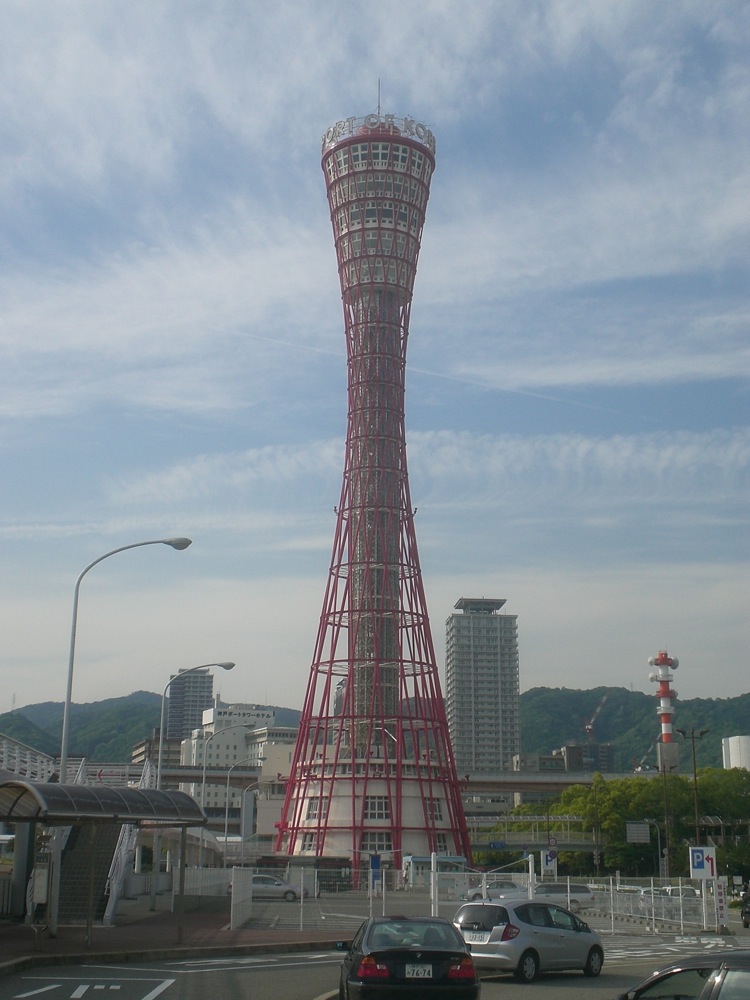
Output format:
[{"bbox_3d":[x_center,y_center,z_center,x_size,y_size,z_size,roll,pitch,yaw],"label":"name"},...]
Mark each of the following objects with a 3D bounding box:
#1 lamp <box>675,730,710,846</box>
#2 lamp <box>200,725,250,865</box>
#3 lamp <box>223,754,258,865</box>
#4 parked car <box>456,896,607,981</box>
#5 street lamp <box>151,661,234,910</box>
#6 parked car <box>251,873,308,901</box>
[{"bbox_3d":[19.440,19.188,89.096,2.025,10.721,0.400,1,-14,0],"label":"lamp"},{"bbox_3d":[-9.523,19.995,95.142,3.284,11.103,0.380,2,-14,-4],"label":"lamp"},{"bbox_3d":[-10.871,27.197,123.844,3.284,11.103,0.380,2,-14,-4],"label":"lamp"},{"bbox_3d":[3.173,8.876,29.831,1.695,1.525,3.900,-10,-18,37],"label":"parked car"},{"bbox_3d":[-8.180,12.821,66.556,3.284,11.103,0.380,2,-14,-4],"label":"street lamp"},{"bbox_3d":[-5.953,21.791,82.656,4.500,1.460,1.720,1,-14,-2],"label":"parked car"}]

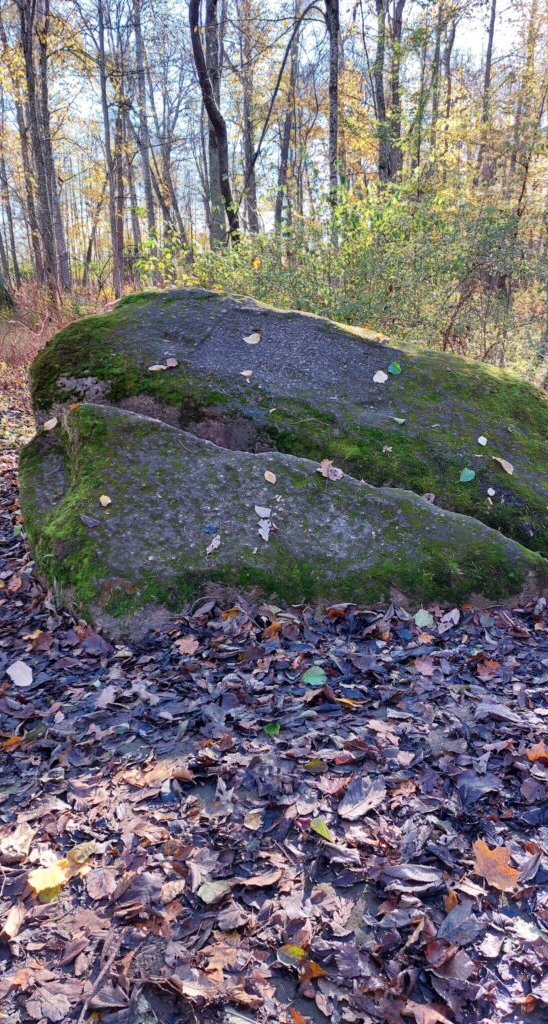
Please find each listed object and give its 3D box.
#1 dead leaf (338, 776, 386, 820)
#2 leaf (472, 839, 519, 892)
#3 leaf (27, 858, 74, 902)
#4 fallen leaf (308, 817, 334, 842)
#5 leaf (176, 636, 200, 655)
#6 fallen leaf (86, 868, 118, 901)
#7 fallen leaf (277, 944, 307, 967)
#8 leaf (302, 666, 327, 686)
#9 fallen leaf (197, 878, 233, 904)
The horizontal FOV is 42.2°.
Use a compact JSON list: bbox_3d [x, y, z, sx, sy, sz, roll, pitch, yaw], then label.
[{"bbox_3d":[0.241,0.779,1.930,0.105,0.040,0.160,17,26,39],"label":"dead leaf"},{"bbox_3d":[0.537,0.856,1.720,0.110,0.035,0.130,-5,21,-14],"label":"leaf"},{"bbox_3d":[-0.568,0.936,1.804,0.118,0.030,0.115,-1,20,0],"label":"leaf"},{"bbox_3d":[0.131,0.878,1.964,0.048,0.020,0.088,-5,20,-13],"label":"fallen leaf"},{"bbox_3d":[-0.353,0.546,2.902,0.102,0.022,0.110,-1,20,0],"label":"leaf"},{"bbox_3d":[-0.434,0.942,1.796,0.075,0.022,0.095,-7,21,-19],"label":"fallen leaf"},{"bbox_3d":[0.040,1.006,1.611,0.060,0.018,0.048,-11,22,-26],"label":"fallen leaf"},{"bbox_3d":[0.141,0.575,2.481,0.082,0.025,0.085,0,20,0],"label":"leaf"},{"bbox_3d":[-0.136,0.882,1.651,0.088,0.030,0.060,5,21,14],"label":"fallen leaf"}]

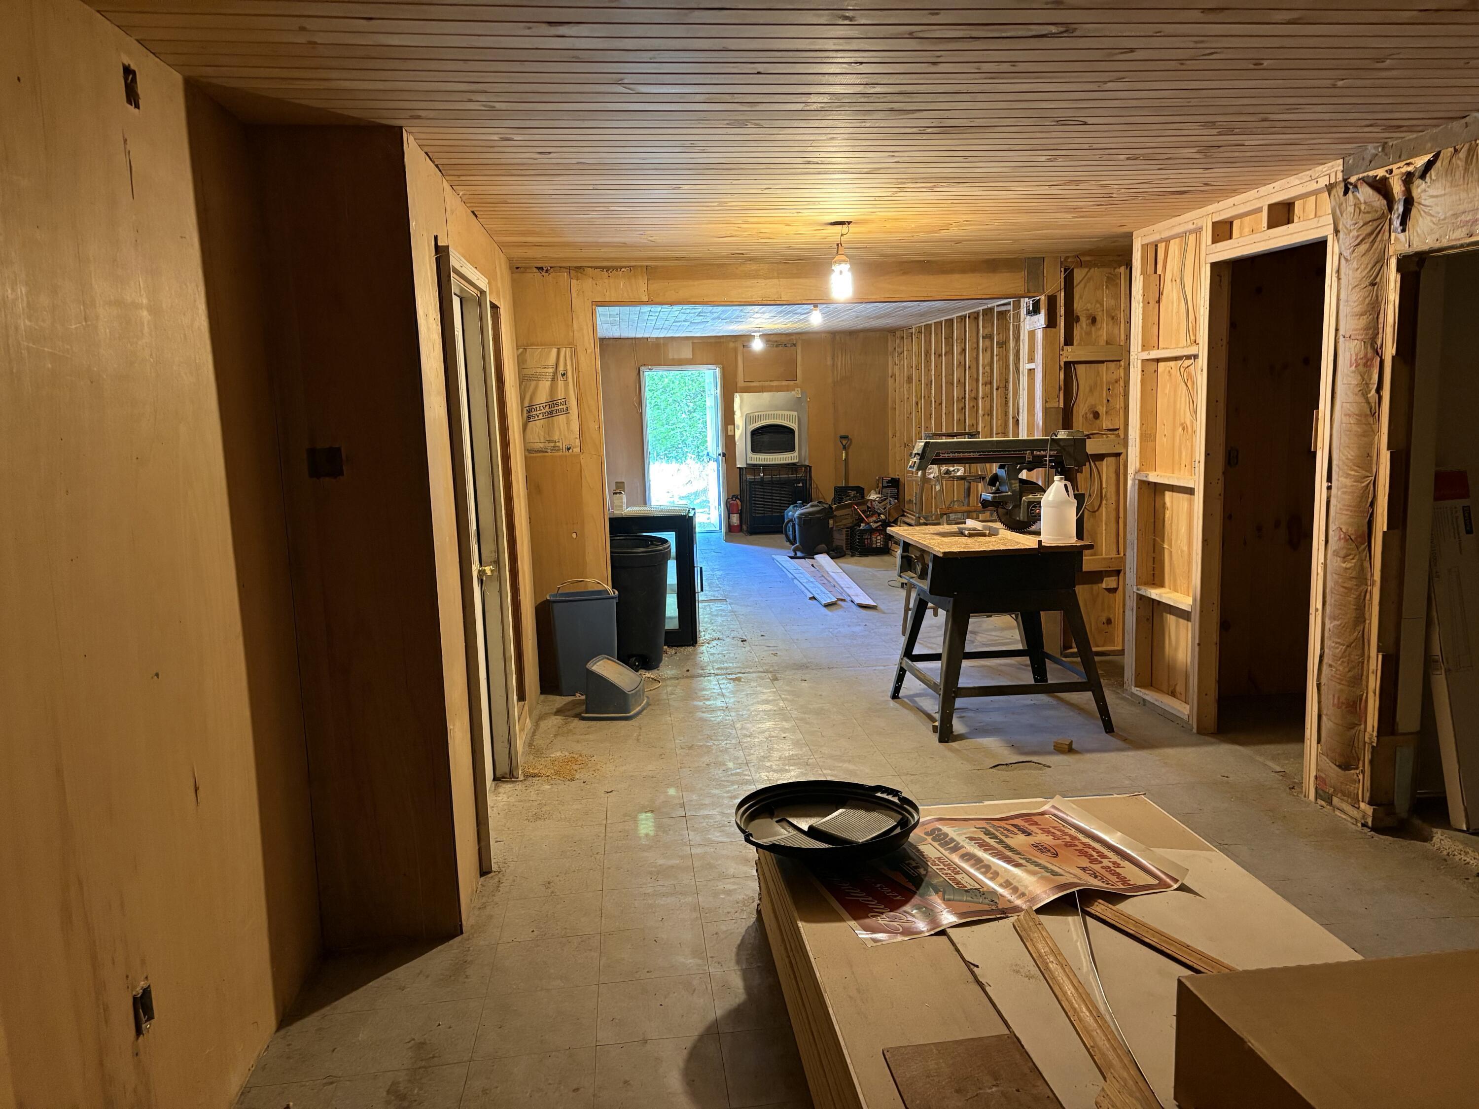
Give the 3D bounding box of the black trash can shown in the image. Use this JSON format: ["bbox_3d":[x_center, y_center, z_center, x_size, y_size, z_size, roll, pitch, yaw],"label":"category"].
[{"bbox_3d":[-0.692,0.302,6.861,0.570,0.750,0.570,-3,8,-6],"label":"black trash can"}]

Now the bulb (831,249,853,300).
[{"bbox_3d":[0.445,-1.225,4.875,0.090,0.215,0.090,-3,8,-6],"label":"bulb"}]

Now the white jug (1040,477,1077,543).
[{"bbox_3d":[1.461,-0.203,5.063,0.157,0.305,0.157,-3,8,-6],"label":"white jug"}]

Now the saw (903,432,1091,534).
[{"bbox_3d":[1.244,-0.337,5.337,0.890,0.490,0.420,-3,8,-6],"label":"saw"}]

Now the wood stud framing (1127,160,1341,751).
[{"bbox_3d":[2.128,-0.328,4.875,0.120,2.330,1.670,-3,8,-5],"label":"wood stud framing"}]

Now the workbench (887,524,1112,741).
[{"bbox_3d":[1.260,0.352,5.439,0.860,0.895,1.080,-3,8,-6],"label":"workbench"}]

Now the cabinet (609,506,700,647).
[{"bbox_3d":[-0.559,0.149,7.555,0.620,0.860,0.520,-1,8,4],"label":"cabinet"}]

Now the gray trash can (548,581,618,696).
[{"bbox_3d":[-0.858,0.464,6.221,0.385,0.610,0.260,-3,8,-6],"label":"gray trash can"}]

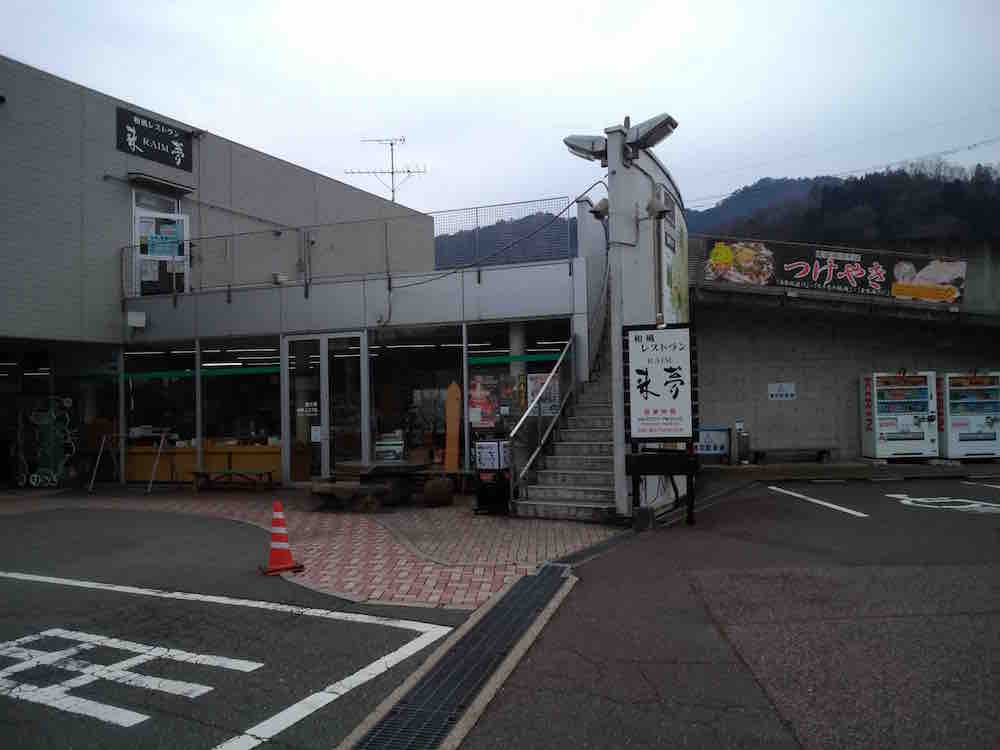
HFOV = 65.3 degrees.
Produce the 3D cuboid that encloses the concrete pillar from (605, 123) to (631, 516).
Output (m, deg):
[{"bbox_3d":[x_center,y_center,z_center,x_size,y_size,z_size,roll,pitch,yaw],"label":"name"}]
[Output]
[{"bbox_3d":[1.611,-0.690,10.292,0.190,5.063,0.270,-2,-1,22],"label":"concrete pillar"}]

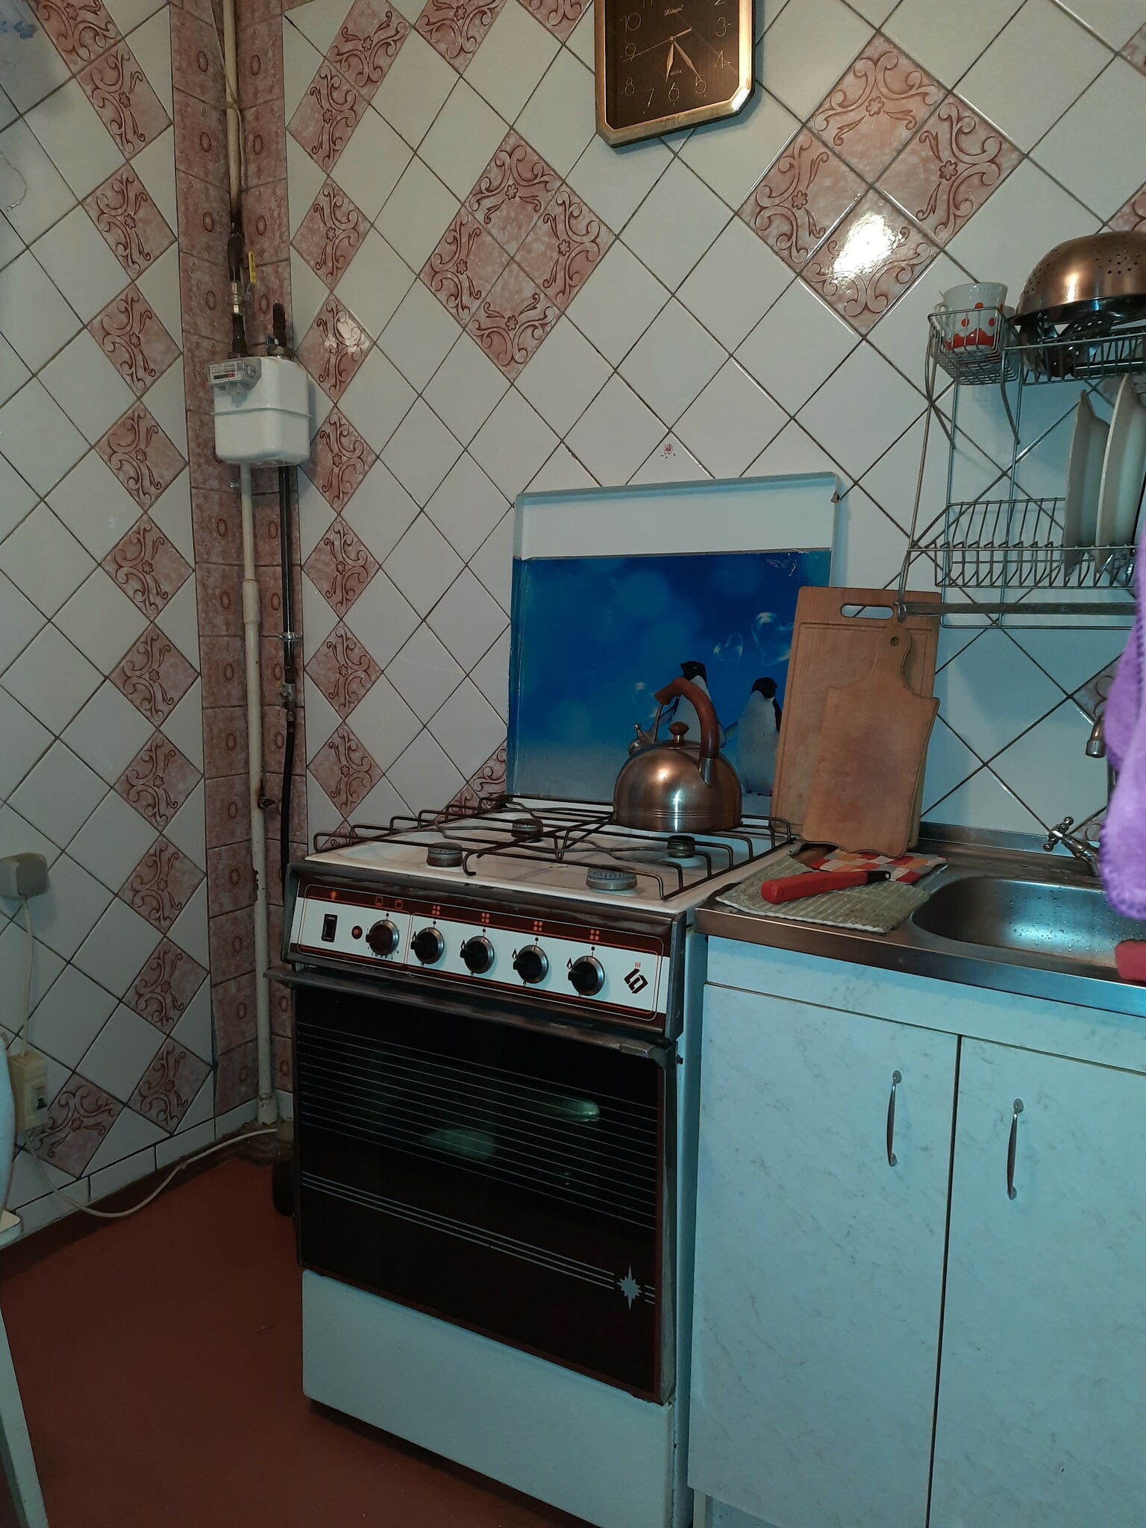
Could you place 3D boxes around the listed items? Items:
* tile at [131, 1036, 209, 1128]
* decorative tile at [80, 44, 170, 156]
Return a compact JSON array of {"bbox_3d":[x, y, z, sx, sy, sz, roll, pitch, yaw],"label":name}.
[{"bbox_3d":[-0.847,0.679,2.229,0.010,0.150,0.150,5,53,31],"label":"tile"},{"bbox_3d":[-0.841,-1.243,1.988,0.010,0.150,0.150,5,53,31],"label":"decorative tile"}]

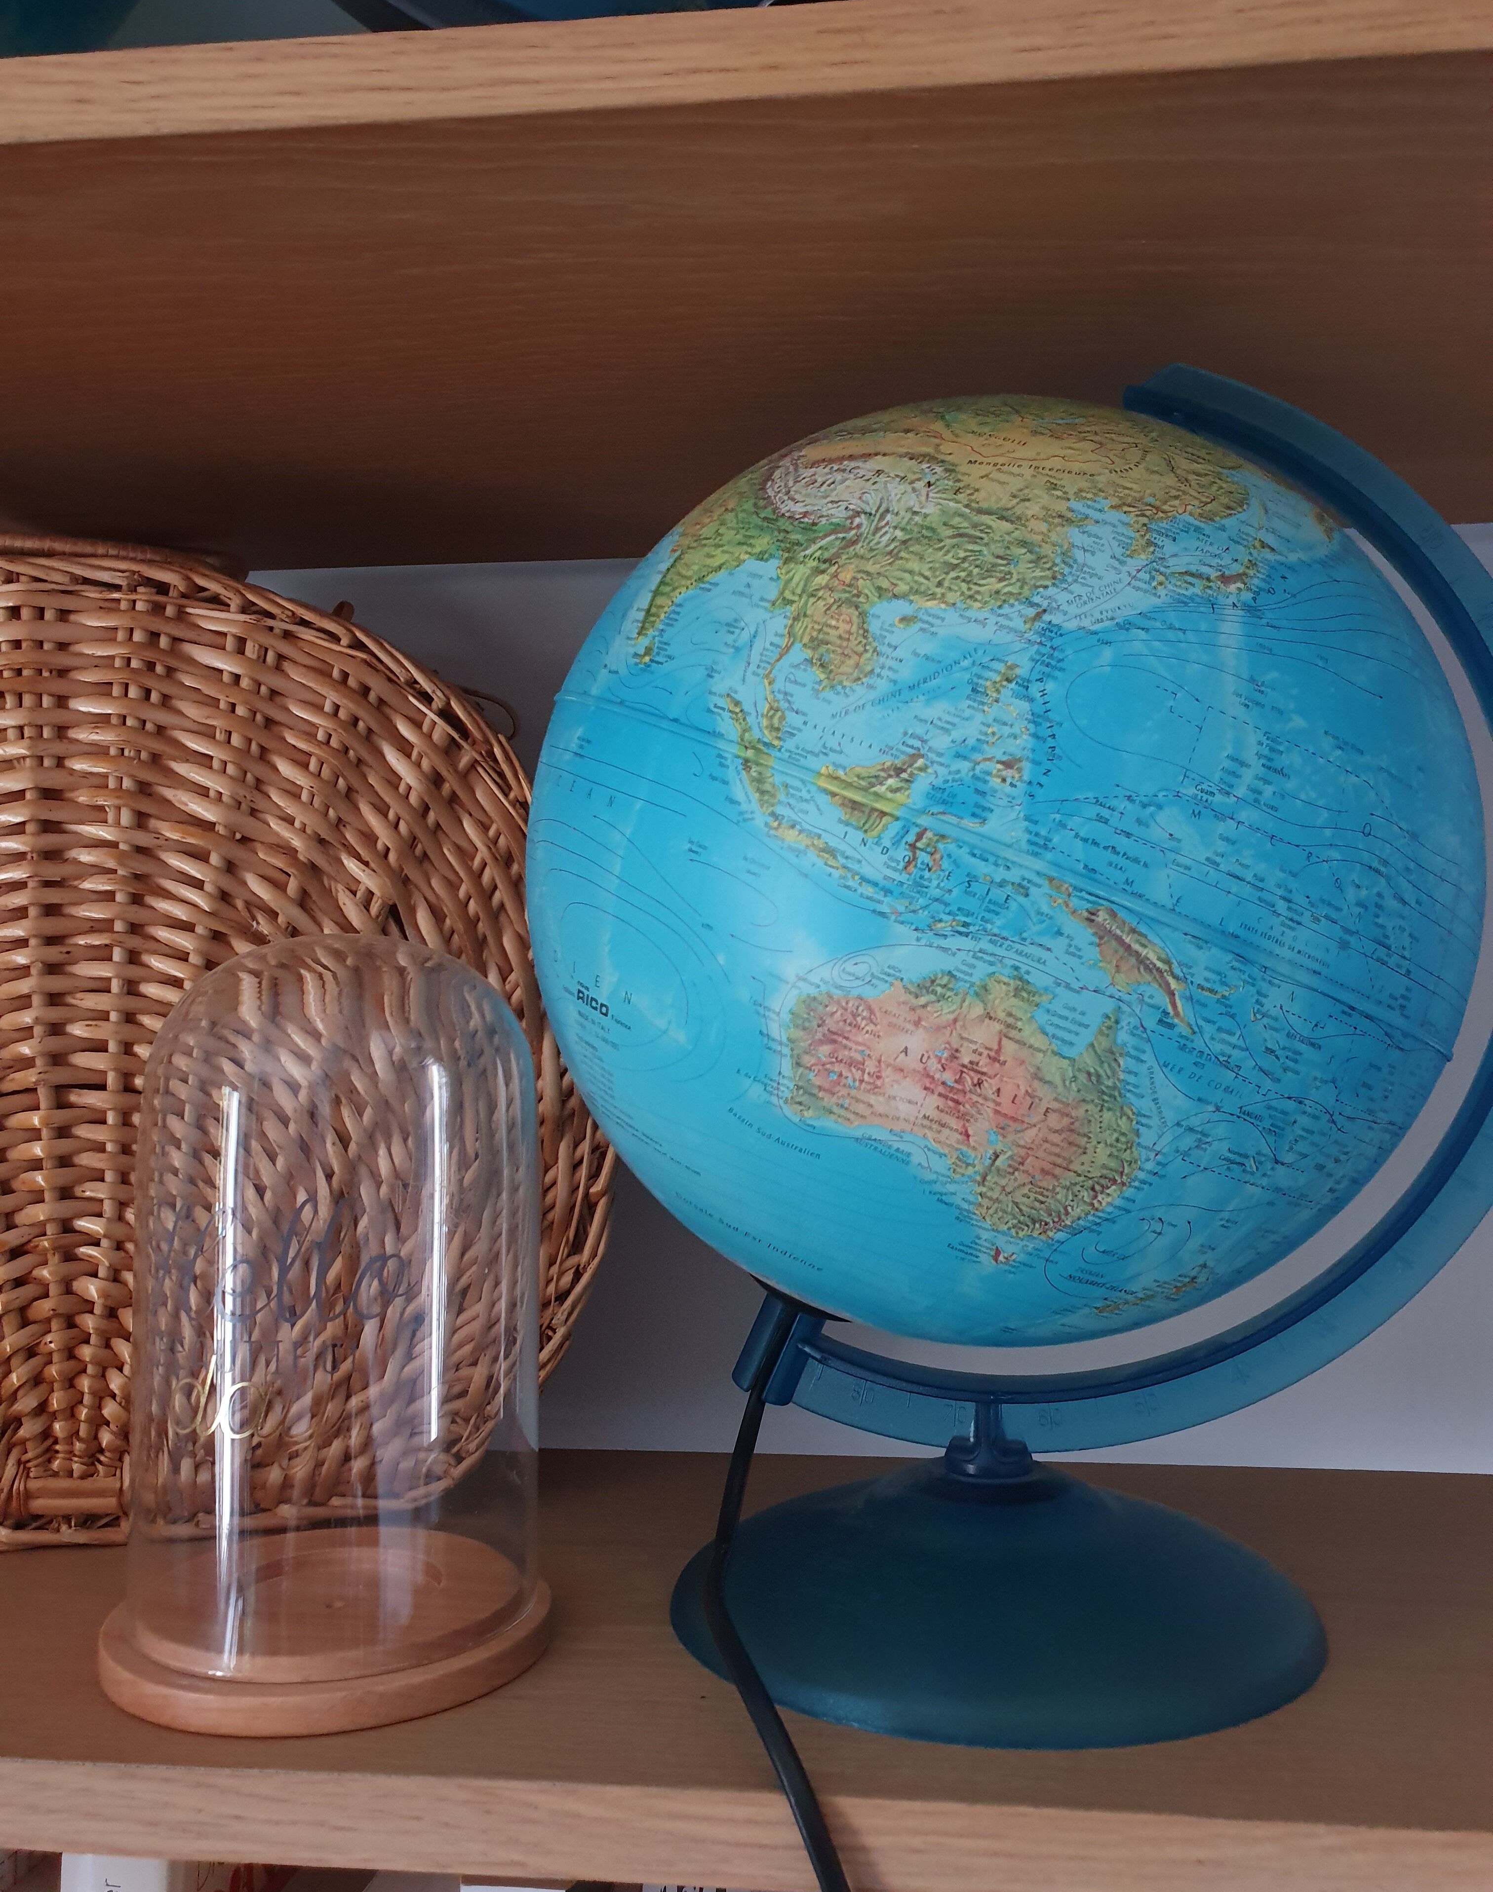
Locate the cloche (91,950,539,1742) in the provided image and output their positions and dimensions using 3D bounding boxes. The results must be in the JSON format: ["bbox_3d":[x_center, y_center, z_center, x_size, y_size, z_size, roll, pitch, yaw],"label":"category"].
[{"bbox_3d":[-0.124,0.103,0.461,0.129,0.214,0.129,0,-6,6],"label":"cloche"}]

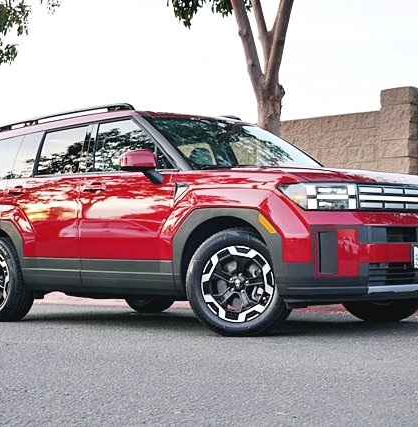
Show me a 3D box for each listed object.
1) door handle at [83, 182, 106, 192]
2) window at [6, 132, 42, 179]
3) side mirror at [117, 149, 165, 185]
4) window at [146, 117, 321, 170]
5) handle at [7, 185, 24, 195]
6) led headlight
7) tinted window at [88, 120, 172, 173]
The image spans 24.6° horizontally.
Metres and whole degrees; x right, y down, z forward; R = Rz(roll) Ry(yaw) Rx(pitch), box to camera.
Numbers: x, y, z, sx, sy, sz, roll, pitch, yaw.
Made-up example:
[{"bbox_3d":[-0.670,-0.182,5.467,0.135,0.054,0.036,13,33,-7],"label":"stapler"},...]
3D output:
[{"bbox_3d":[-0.896,-0.203,7.495,0.250,0.060,0.060,-3,-4,43],"label":"door handle"},{"bbox_3d":[-1.568,-0.499,8.325,0.350,0.420,0.060,-3,-23,44],"label":"window"},{"bbox_3d":[-0.480,-0.341,6.997,0.180,0.250,0.270,-3,-3,44],"label":"side mirror"},{"bbox_3d":[0.197,-0.547,7.750,1.450,0.150,0.780,1,35,-46],"label":"window"},{"bbox_3d":[-1.652,-0.203,8.220,0.240,0.060,0.060,-3,-4,43],"label":"handle"},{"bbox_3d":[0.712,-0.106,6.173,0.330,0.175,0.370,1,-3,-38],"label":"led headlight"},{"bbox_3d":[-0.575,-0.527,7.373,0.940,0.450,0.110,-3,-4,43],"label":"tinted window"}]

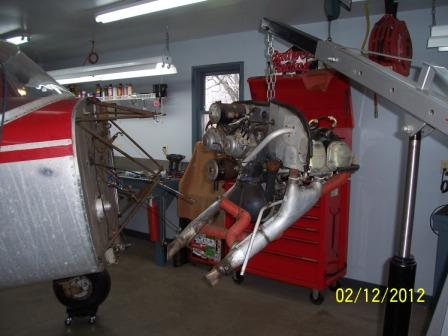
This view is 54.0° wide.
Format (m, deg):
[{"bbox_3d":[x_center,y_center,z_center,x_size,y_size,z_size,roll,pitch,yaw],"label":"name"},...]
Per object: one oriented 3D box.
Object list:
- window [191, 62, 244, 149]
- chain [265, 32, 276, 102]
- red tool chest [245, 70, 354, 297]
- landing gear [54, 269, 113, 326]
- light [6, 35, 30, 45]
[{"bbox_3d":[-0.082,-0.610,4.779,0.725,1.005,0.100,4,7,37],"label":"window"},{"bbox_3d":[0.249,-0.551,2.400,0.060,0.380,0.050,4,7,37],"label":"chain"},{"bbox_3d":[0.547,0.114,4.037,1.060,1.958,0.470,4,7,37],"label":"red tool chest"},{"bbox_3d":[-1.091,0.920,3.380,0.430,0.500,0.190,0,6,-2],"label":"landing gear"},{"bbox_3d":[-2.190,-1.149,4.164,1.220,0.090,0.140,4,7,37],"label":"light"}]

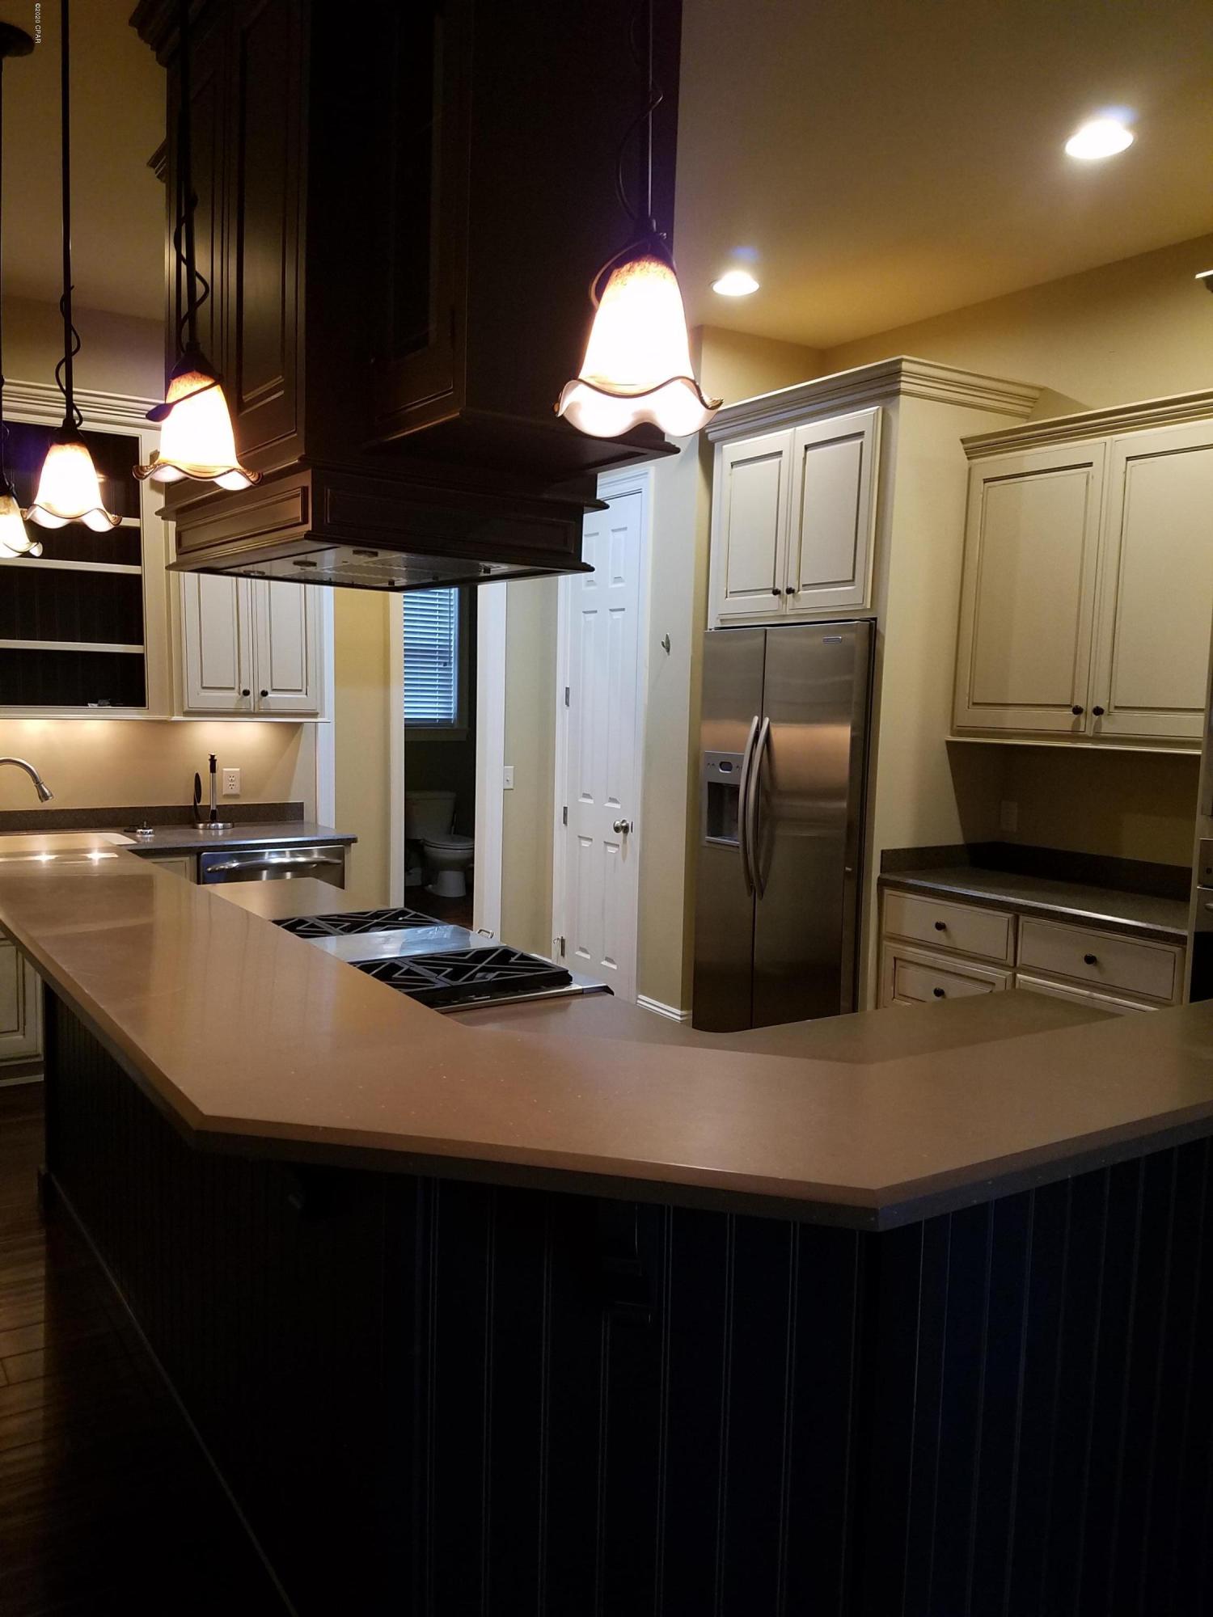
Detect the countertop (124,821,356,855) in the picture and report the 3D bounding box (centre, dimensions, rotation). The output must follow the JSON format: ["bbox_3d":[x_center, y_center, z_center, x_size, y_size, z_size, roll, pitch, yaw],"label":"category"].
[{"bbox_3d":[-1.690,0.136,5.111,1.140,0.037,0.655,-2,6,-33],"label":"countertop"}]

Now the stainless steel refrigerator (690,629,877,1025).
[{"bbox_3d":[0.905,0.189,5.080,0.715,1.825,0.915,-2,6,-33],"label":"stainless steel refrigerator"}]

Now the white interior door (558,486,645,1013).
[{"bbox_3d":[-0.006,-0.238,5.917,0.055,2.470,0.640,-2,6,-33],"label":"white interior door"}]

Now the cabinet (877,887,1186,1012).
[{"bbox_3d":[1.576,0.765,4.190,0.605,0.880,1.225,-2,6,-33],"label":"cabinet"}]

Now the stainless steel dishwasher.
[{"bbox_3d":[-1.521,0.590,5.238,0.600,0.875,0.610,-2,6,-33],"label":"stainless steel dishwasher"}]

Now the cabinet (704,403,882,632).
[{"bbox_3d":[0.977,-1.138,4.999,0.620,0.795,1.010,-2,6,-33],"label":"cabinet"}]

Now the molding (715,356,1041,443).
[{"bbox_3d":[1.017,-1.581,4.885,0.710,0.120,1.120,-2,6,-33],"label":"molding"}]

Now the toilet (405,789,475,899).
[{"bbox_3d":[-1.256,0.274,9.269,0.440,0.750,0.740,-2,6,-33],"label":"toilet"}]

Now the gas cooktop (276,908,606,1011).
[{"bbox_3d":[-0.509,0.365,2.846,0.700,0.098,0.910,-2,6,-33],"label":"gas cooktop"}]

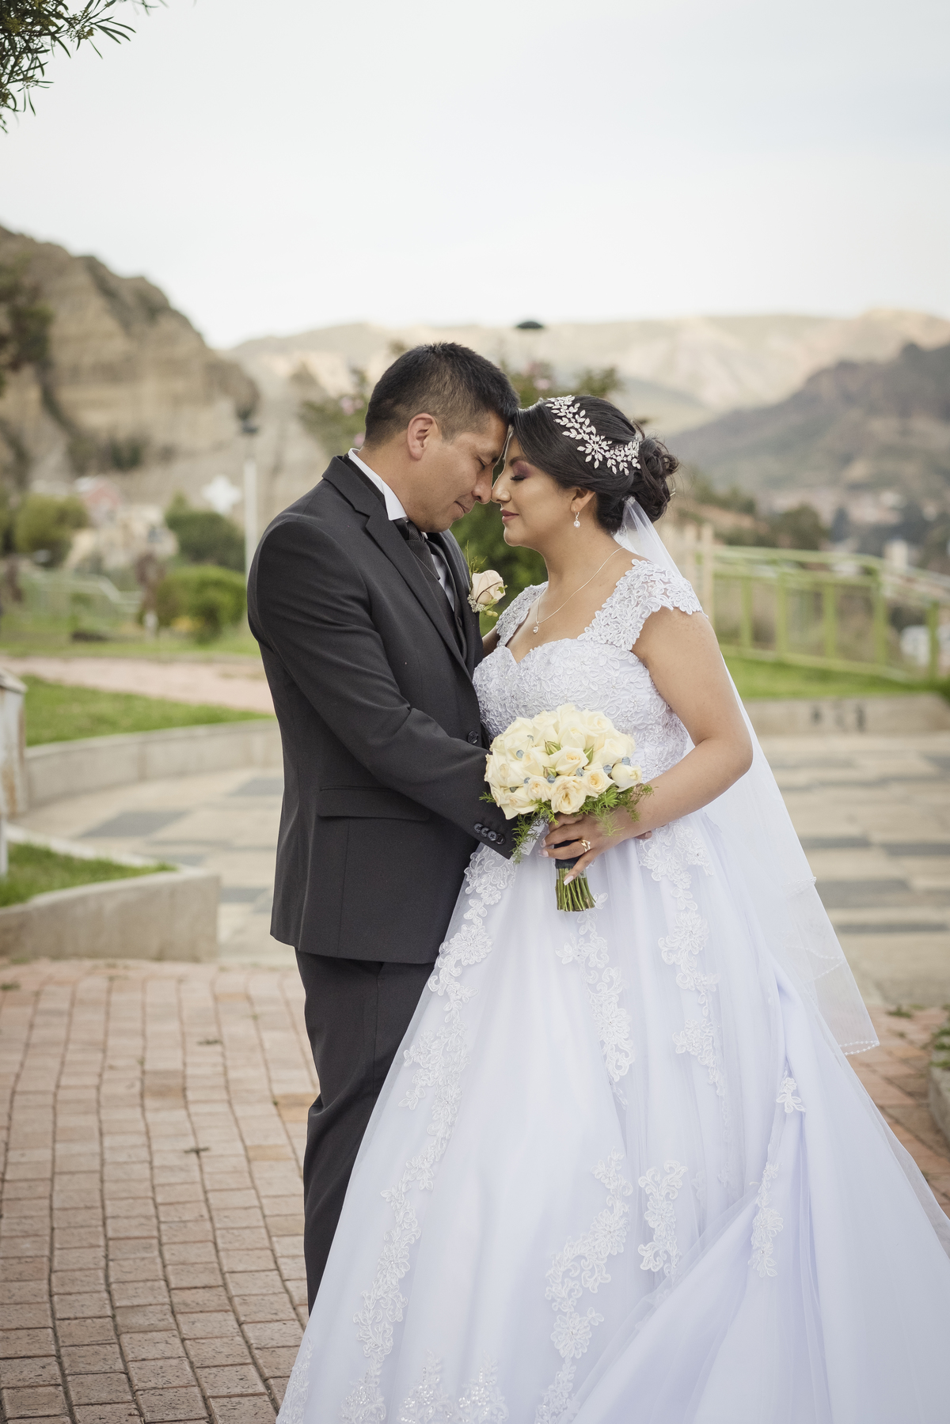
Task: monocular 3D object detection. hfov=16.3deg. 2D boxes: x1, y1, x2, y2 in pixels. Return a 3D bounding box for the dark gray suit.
[{"bbox_3d":[-0.134,0.341,5.000,0.450,1.450,0.530,2,3,32],"label":"dark gray suit"}]

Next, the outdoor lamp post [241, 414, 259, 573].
[{"bbox_3d":[-2.910,-2.412,43.000,0.230,2.850,0.230,0,2,0],"label":"outdoor lamp post"}]

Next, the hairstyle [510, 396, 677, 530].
[{"bbox_3d":[0.176,-0.370,4.950,0.250,0.205,0.180,-1,3,-12],"label":"hairstyle"}]

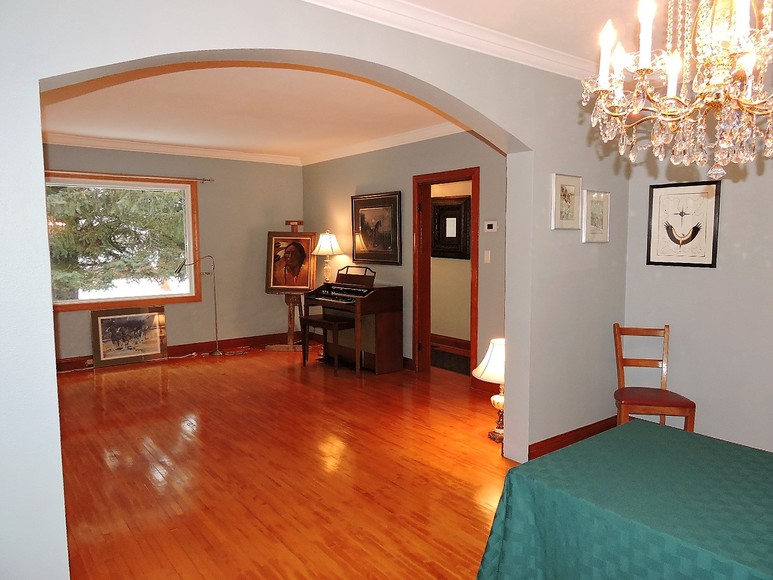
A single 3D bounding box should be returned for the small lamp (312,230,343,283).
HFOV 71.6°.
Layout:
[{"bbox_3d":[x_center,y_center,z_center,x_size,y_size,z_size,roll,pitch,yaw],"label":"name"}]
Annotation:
[{"bbox_3d":[-0.719,-0.414,6.530,0.392,0.643,0.392,0,5,0],"label":"small lamp"}]

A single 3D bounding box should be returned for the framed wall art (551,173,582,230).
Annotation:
[{"bbox_3d":[1.164,-0.559,3.461,0.263,0.348,0.020,-4,7,-33],"label":"framed wall art"}]

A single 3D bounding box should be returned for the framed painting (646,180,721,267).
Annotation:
[{"bbox_3d":[1.974,-0.433,3.582,0.025,0.550,0.444,-5,7,-38],"label":"framed painting"}]

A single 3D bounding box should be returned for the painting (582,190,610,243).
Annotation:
[{"bbox_3d":[1.429,-0.492,3.644,0.263,0.343,0.020,-4,7,-33],"label":"painting"}]

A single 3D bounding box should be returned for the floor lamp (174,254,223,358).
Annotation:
[{"bbox_3d":[-2.284,0.220,6.590,0.180,1.266,0.608,4,7,41],"label":"floor lamp"}]

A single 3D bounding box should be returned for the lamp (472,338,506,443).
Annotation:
[{"bbox_3d":[0.884,0.708,3.921,0.498,0.765,0.498,-4,7,-33],"label":"lamp"}]

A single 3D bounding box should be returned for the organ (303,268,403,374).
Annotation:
[{"bbox_3d":[-0.414,0.309,6.210,0.601,1.140,1.135,-5,7,-38],"label":"organ"}]

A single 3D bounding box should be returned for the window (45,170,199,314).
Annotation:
[{"bbox_3d":[-3.171,-0.545,6.137,2.000,1.502,0.120,-4,7,-33],"label":"window"}]

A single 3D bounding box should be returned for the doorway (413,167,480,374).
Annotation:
[{"bbox_3d":[0.624,-0.116,5.445,0.160,2.120,0.939,-5,7,-38],"label":"doorway"}]

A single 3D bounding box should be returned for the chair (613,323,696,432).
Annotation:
[{"bbox_3d":[1.697,0.683,3.510,0.440,0.885,0.430,1,6,12],"label":"chair"}]

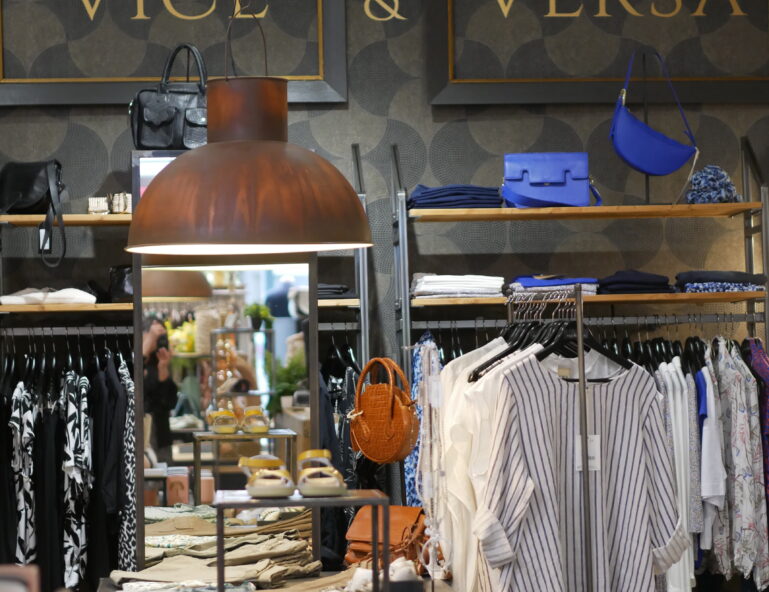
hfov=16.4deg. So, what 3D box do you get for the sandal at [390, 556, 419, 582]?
[{"bbox_3d":[0.045,0.724,7.000,0.092,0.085,0.230,-1,-1,-5],"label":"sandal"}]

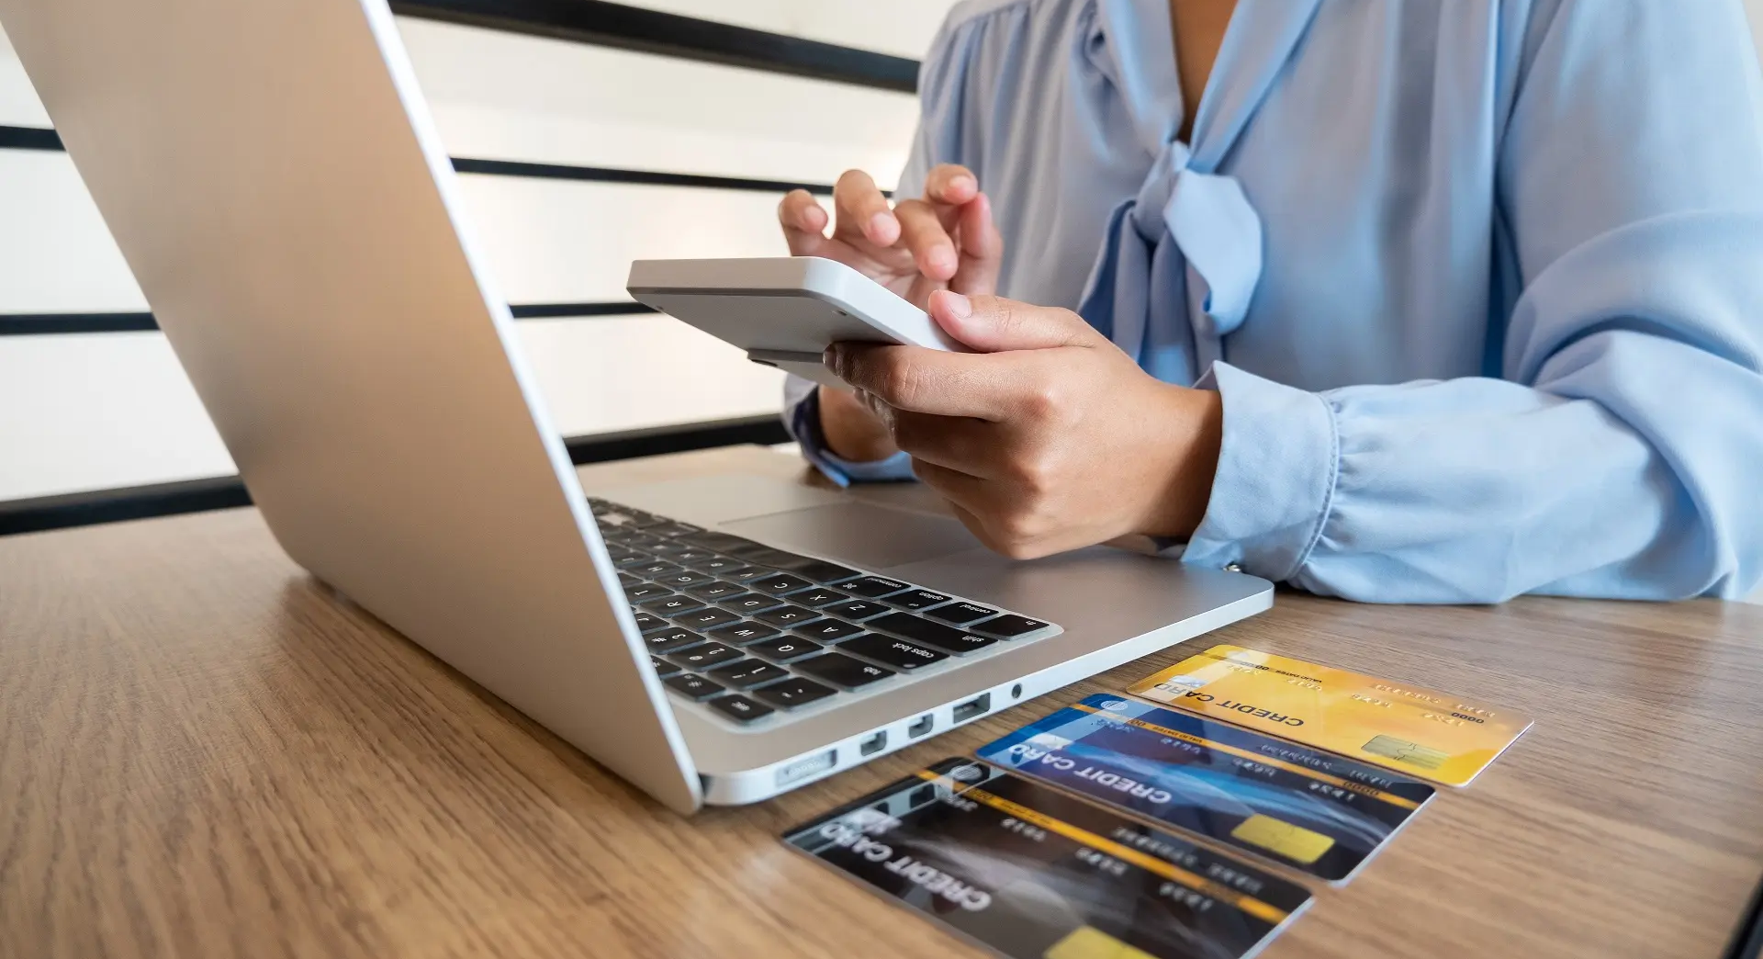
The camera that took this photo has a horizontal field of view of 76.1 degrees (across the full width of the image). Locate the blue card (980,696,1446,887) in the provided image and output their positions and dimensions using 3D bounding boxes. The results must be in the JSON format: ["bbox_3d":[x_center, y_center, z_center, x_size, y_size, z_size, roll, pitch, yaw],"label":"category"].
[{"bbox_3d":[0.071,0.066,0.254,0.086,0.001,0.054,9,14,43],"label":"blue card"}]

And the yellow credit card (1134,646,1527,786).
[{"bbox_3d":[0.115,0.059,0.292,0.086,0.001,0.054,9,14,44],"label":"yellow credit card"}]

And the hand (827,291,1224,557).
[{"bbox_3d":[0.049,-0.021,0.387,0.130,0.086,0.078,0,10,6],"label":"hand"}]

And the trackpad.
[{"bbox_3d":[-0.006,0.021,0.455,0.074,0.002,0.103,-10,14,-42],"label":"trackpad"}]

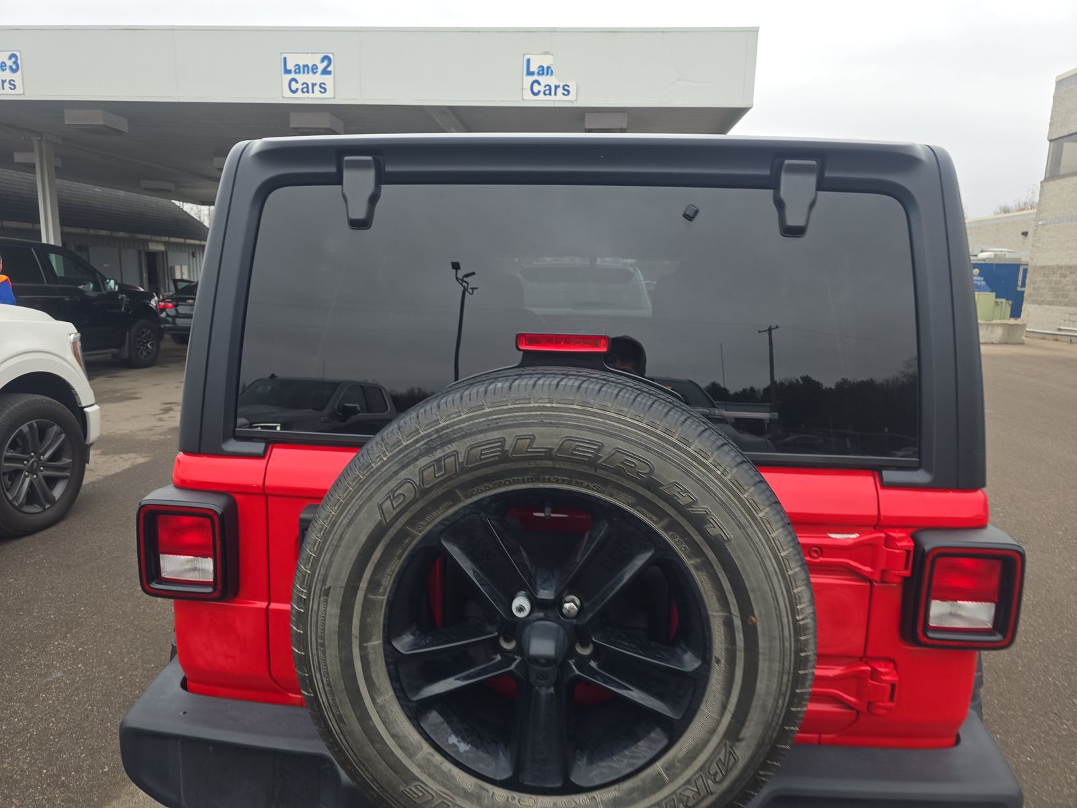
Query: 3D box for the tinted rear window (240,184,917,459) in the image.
[{"bbox_3d":[0.059,-0.155,1.326,1.260,0.485,0.050,2,2,4],"label":"tinted rear window"}]

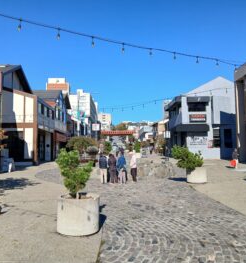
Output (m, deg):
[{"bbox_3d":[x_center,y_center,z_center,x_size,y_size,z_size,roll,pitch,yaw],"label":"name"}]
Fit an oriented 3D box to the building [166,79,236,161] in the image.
[{"bbox_3d":[10.169,-1.235,32.885,8.800,9.200,9.000,-1,-5,-2],"label":"building"}]

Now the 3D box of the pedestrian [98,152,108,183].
[{"bbox_3d":[-1.019,1.882,13.570,0.480,1.600,0.330,-1,-5,-2],"label":"pedestrian"}]

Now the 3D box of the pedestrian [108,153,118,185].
[{"bbox_3d":[-0.511,1.896,13.568,0.480,1.550,0.330,-1,-5,-2],"label":"pedestrian"}]

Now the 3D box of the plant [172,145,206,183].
[{"bbox_3d":[3.321,1.657,13.278,1.650,1.780,1.400,-1,-5,-2],"label":"plant"}]

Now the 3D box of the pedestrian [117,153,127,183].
[{"bbox_3d":[-0.070,1.871,13.570,0.480,1.600,0.330,-1,-5,-2],"label":"pedestrian"}]

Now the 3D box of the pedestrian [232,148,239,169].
[{"bbox_3d":[9.196,2.160,21.571,0.360,1.620,0.480,-4,-6,35],"label":"pedestrian"}]

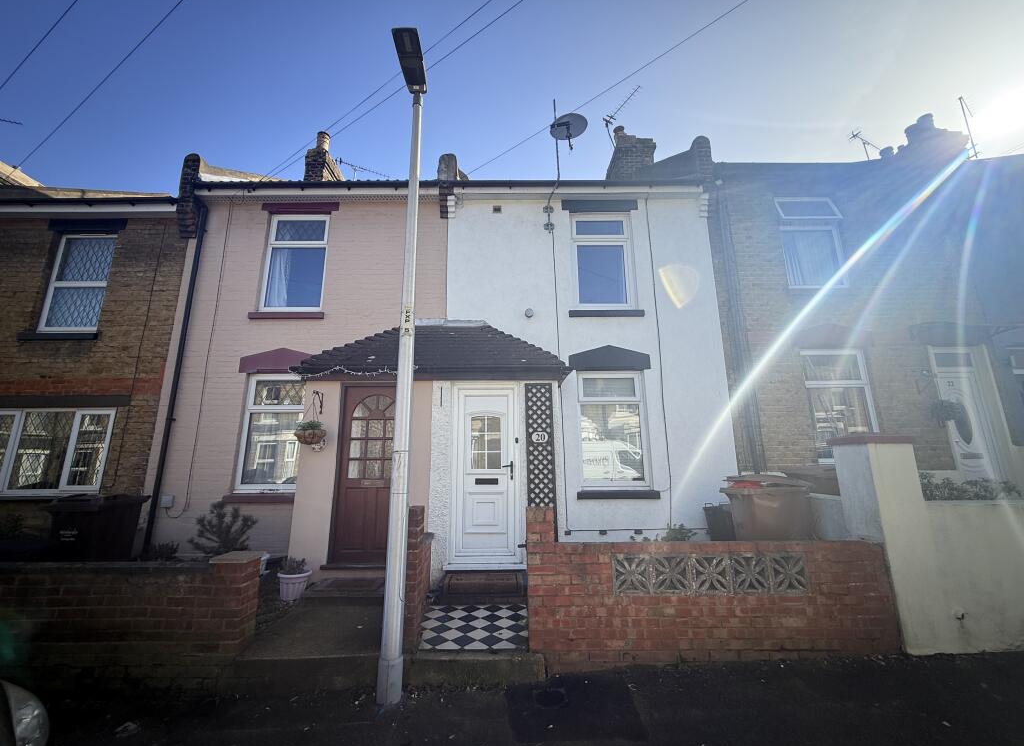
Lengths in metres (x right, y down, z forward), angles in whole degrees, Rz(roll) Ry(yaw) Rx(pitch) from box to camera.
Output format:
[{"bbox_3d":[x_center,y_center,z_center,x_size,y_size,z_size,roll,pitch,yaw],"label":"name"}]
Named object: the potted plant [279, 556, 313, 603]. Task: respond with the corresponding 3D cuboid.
[{"bbox_3d":[-2.131,2.026,4.062,0.340,0.381,0.340,0,-12,-1],"label":"potted plant"}]

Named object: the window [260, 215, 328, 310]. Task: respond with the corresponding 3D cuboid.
[{"bbox_3d":[-3.217,-1.649,6.177,0.909,1.562,0.120,0,-12,-1],"label":"window"}]

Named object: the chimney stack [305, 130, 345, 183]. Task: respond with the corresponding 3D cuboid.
[{"bbox_3d":[-4.617,-4.825,10.315,0.502,1.846,1.250,0,-12,-1],"label":"chimney stack"}]

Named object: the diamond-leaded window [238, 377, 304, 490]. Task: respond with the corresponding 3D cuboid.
[{"bbox_3d":[-3.236,0.790,5.654,0.915,1.539,0.120,0,-12,-1],"label":"diamond-leaded window"}]

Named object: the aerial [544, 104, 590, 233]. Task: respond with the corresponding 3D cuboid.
[{"bbox_3d":[0.808,-3.117,6.231,0.660,2.030,0.500,-3,-12,11],"label":"aerial"}]

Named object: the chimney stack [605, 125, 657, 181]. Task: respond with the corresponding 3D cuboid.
[{"bbox_3d":[2.777,-4.708,9.938,0.918,1.755,1.300,0,-12,-1],"label":"chimney stack"}]

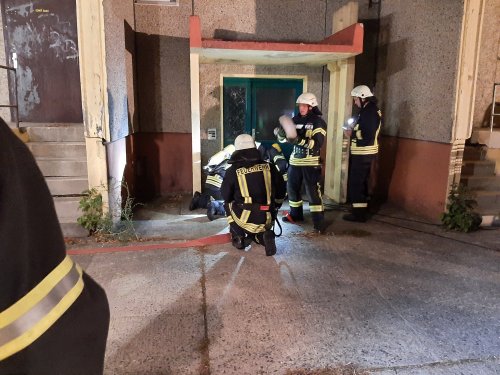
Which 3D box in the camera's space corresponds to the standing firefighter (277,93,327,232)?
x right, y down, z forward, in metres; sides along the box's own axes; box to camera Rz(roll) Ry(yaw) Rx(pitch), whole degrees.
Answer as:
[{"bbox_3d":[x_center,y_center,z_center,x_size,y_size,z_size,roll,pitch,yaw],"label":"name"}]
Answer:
[{"bbox_3d":[0.691,-0.340,4.972,0.560,1.760,0.540,9,14,40],"label":"standing firefighter"}]

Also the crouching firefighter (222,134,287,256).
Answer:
[{"bbox_3d":[0.058,0.029,4.307,0.660,1.260,0.800,1,10,3],"label":"crouching firefighter"}]

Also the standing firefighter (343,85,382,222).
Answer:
[{"bbox_3d":[1.597,-0.459,5.332,0.520,1.880,0.550,4,11,17],"label":"standing firefighter"}]

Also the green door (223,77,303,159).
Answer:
[{"bbox_3d":[0.271,-0.980,7.240,1.600,2.100,0.200,-1,10,-8],"label":"green door"}]

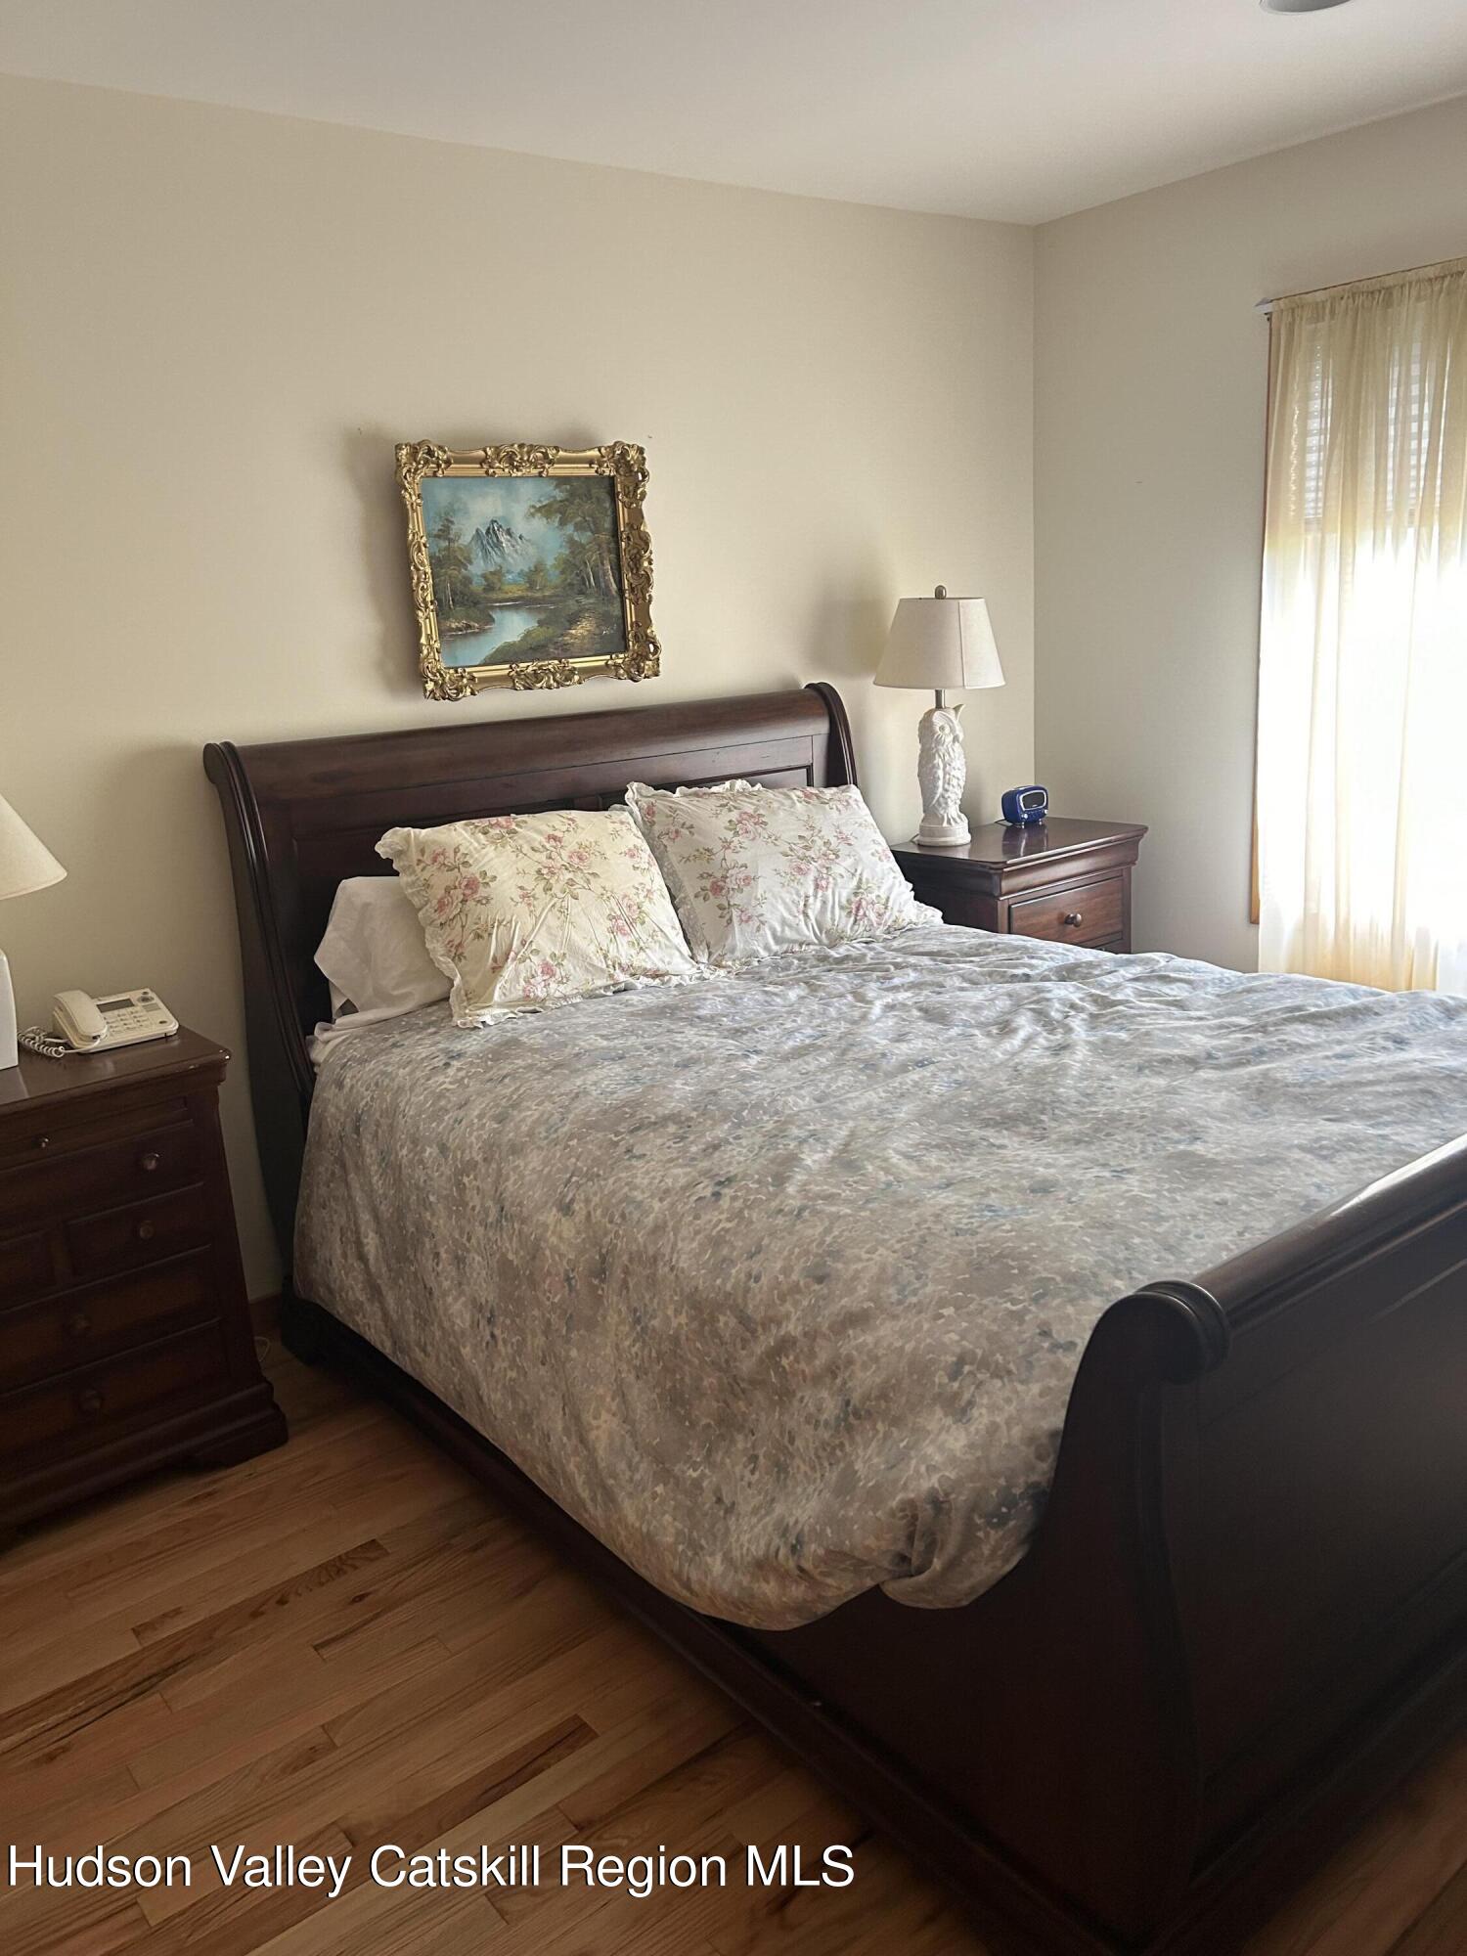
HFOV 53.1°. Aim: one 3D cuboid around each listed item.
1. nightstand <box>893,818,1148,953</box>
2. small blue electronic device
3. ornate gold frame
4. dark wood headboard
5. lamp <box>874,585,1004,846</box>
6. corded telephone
[{"bbox_3d":[0.809,-0.004,4.169,0.655,0.790,0.430,-14,18,-36],"label":"nightstand"},{"bbox_3d":[0.848,-0.496,4.250,0.118,0.112,0.085,-14,18,-36],"label":"small blue electronic device"},{"bbox_3d":[-0.430,-0.913,3.272,0.615,0.515,0.065,-14,18,-36],"label":"ornate gold frame"},{"bbox_3d":[-0.292,0.003,3.366,1.590,1.220,0.270,-14,18,-36],"label":"dark wood headboard"},{"bbox_3d":[0.567,-0.702,3.967,0.355,0.685,0.355,-14,18,-36],"label":"lamp"},{"bbox_3d":[-1.127,0.066,2.645,0.200,0.092,0.170,-14,18,-36],"label":"corded telephone"}]

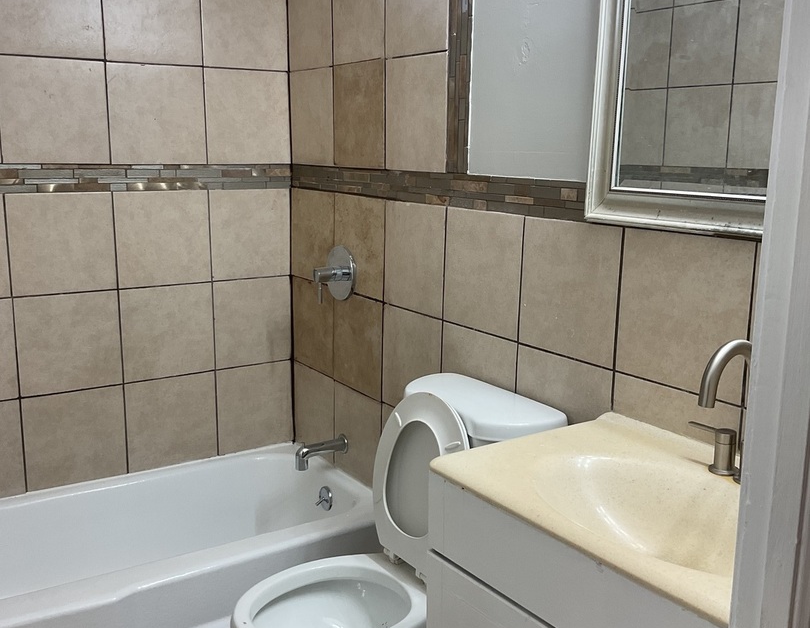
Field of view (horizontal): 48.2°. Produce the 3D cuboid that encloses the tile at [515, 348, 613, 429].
[{"bbox_3d":[0.362,0.244,2.062,0.012,0.302,0.307,-7,13,-32],"label":"tile"}]

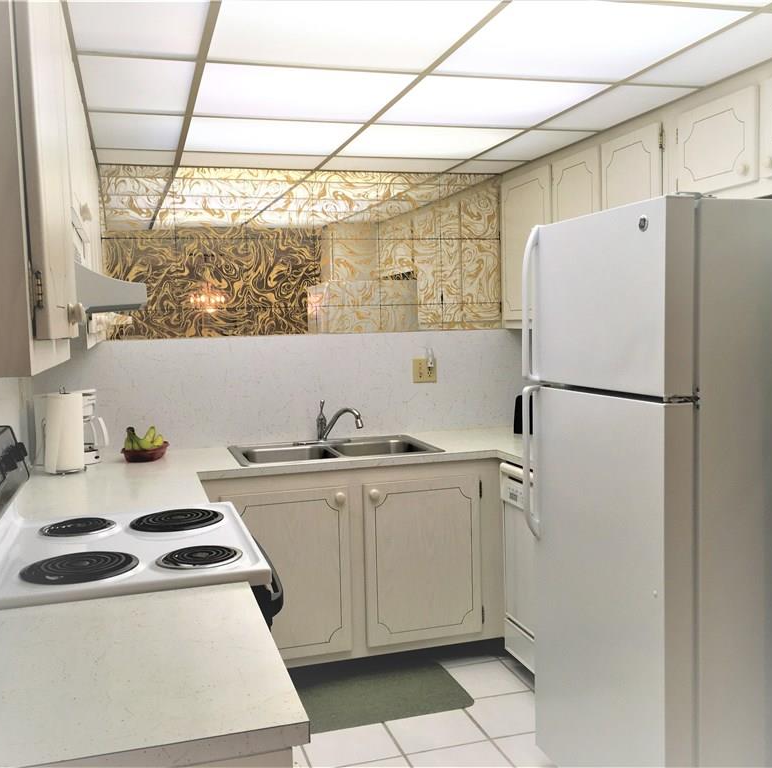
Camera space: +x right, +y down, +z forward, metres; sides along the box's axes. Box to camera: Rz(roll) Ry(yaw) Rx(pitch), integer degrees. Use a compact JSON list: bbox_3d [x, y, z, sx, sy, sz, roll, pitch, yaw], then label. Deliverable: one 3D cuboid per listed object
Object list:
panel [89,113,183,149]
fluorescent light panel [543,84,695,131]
[{"bbox_3d":[-0.885,-0.903,3.072,0.301,0.020,0.581,-3,4,-16],"label":"panel"},{"bbox_3d":[0.759,-0.941,2.922,0.279,0.020,0.594,-3,4,-16],"label":"fluorescent light panel"}]

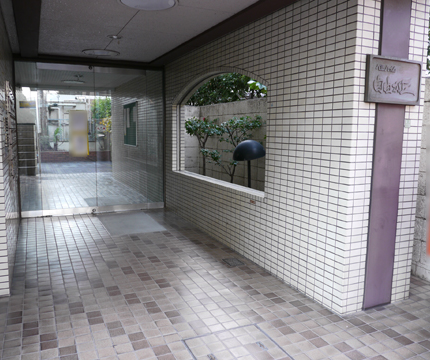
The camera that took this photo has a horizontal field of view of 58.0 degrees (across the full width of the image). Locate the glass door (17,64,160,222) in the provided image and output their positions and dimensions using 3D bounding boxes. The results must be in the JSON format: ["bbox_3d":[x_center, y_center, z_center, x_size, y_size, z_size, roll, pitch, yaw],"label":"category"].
[{"bbox_3d":[-1.783,-0.571,5.847,2.100,2.170,0.080,-2,7,-25],"label":"glass door"}]

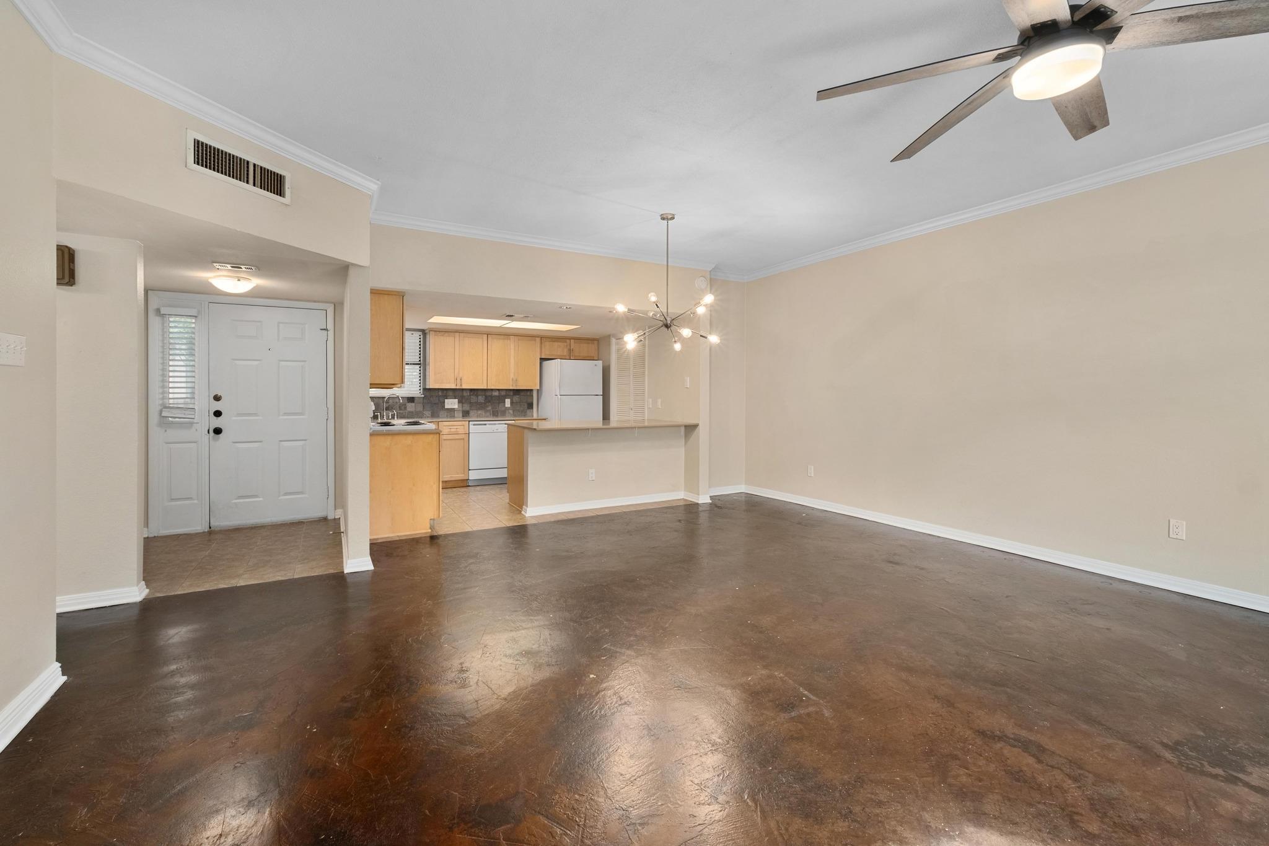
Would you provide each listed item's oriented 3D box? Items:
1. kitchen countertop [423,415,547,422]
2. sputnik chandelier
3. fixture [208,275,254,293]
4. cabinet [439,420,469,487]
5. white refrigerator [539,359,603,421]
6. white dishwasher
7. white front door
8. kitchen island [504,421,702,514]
[{"bbox_3d":[-2.112,-0.062,7.325,1.673,0.037,0.647,-2,3,-30],"label":"kitchen countertop"},{"bbox_3d":[0.286,-1.187,4.551,0.900,1.200,0.900,0,3,0],"label":"sputnik chandelier"},{"bbox_3d":[-3.180,-1.085,4.183,0.310,0.120,0.310,-2,3,-30],"label":"fixture"},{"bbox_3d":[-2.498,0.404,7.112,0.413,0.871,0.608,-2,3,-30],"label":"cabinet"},{"bbox_3d":[-0.950,-0.058,7.931,0.707,1.708,0.767,-2,3,-30],"label":"white refrigerator"},{"bbox_3d":[-2.053,0.395,7.371,0.608,0.862,0.608,-2,3,-30],"label":"white dishwasher"},{"bbox_3d":[-3.474,-0.076,5.057,0.915,2.042,0.045,-2,3,-30],"label":"white front door"},{"bbox_3d":[-0.369,0.448,5.959,1.922,0.906,1.115,-2,3,-30],"label":"kitchen island"}]

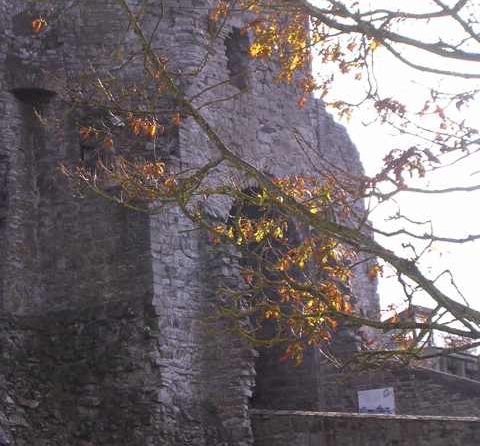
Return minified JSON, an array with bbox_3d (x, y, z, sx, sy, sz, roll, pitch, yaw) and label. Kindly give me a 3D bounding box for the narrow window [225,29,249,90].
[{"bbox_3d":[-0.047,-3.179,41.378,0.250,1.153,0.590,-8,-14,34],"label":"narrow window"}]

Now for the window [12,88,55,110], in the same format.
[{"bbox_3d":[-3.925,-2.356,40.240,0.815,0.336,0.300,1,-12,-4],"label":"window"}]

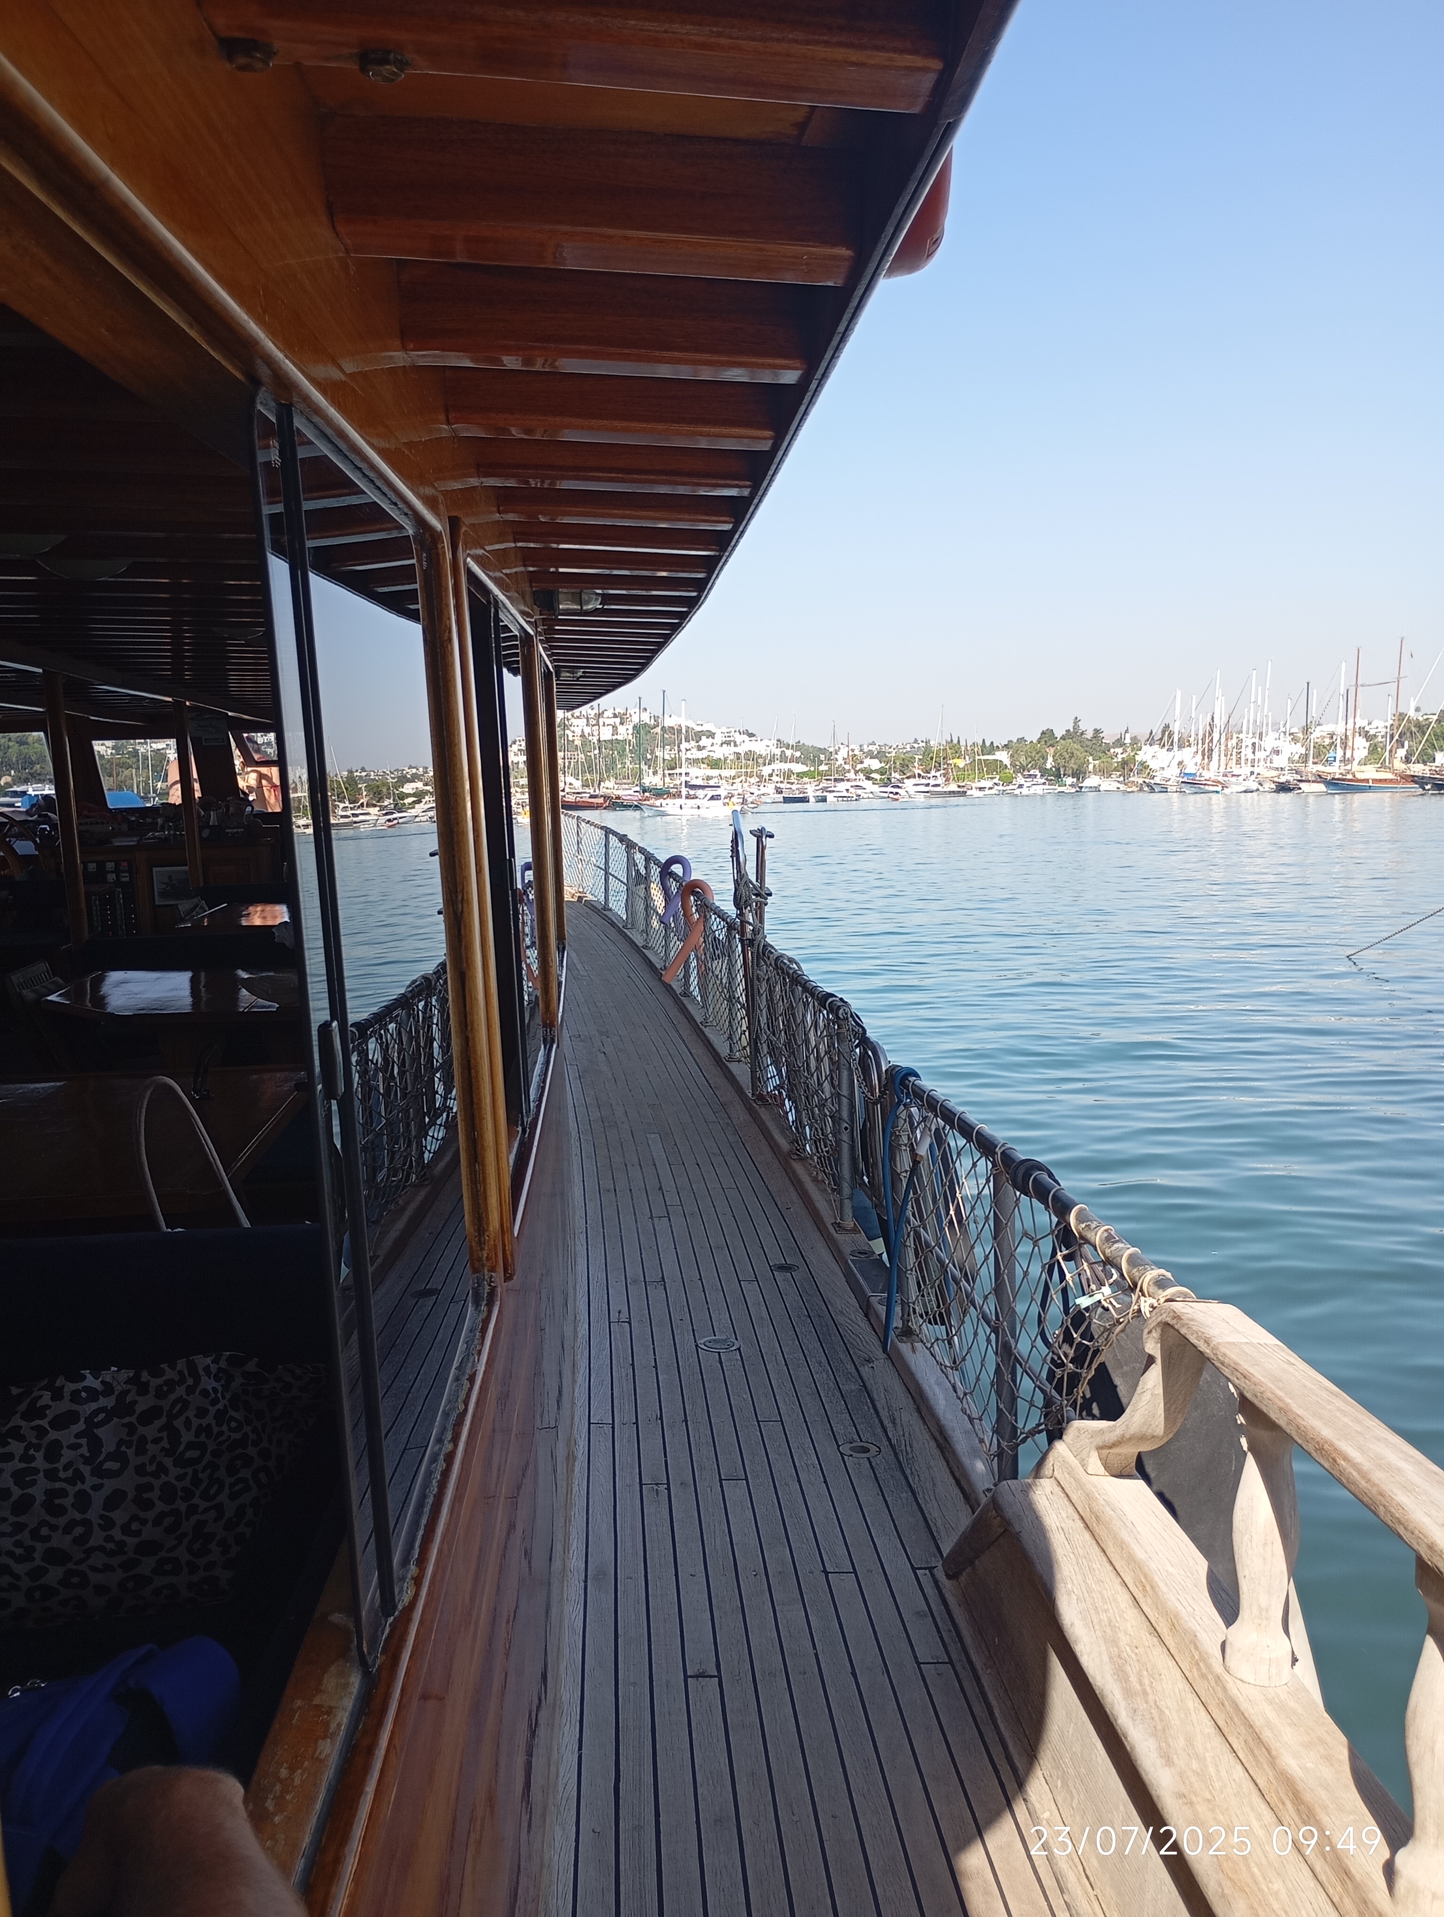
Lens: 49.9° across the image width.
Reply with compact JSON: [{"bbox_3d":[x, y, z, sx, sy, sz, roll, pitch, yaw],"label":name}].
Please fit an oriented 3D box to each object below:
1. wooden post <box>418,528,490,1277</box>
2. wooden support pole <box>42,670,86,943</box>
[{"bbox_3d":[-0.274,-0.050,1.646,0.042,0.794,0.042,-3,6,-3],"label":"wooden post"},{"bbox_3d":[-2.276,-0.132,5.492,0.065,1.750,0.065,-3,6,-3],"label":"wooden support pole"}]

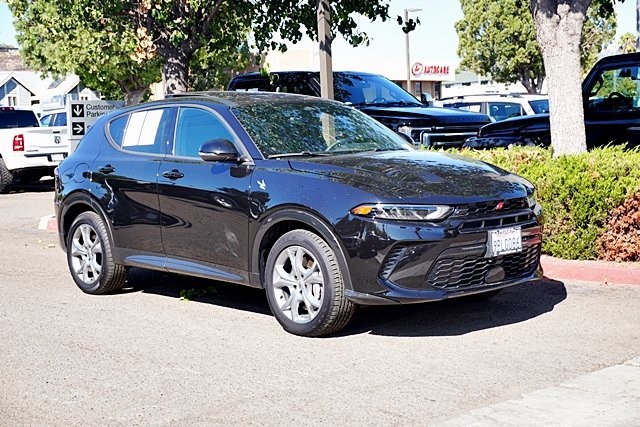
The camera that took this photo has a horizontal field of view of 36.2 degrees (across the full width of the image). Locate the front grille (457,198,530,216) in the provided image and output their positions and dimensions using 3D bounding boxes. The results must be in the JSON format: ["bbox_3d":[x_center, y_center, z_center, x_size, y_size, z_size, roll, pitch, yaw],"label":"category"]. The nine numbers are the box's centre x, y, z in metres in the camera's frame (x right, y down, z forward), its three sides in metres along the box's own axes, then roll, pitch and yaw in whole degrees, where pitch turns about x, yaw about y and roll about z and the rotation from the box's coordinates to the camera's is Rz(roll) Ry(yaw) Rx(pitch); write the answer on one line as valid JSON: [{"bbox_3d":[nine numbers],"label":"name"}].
[{"bbox_3d":[1.081,-0.031,5.996,0.740,0.100,0.110,-5,6,-42],"label":"front grille"}]

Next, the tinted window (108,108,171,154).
[{"bbox_3d":[-1.421,-0.639,7.648,0.070,0.400,0.950,21,-12,-41],"label":"tinted window"}]

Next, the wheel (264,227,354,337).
[{"bbox_3d":[-0.069,0.428,6.136,0.230,0.690,0.690,-5,6,-42],"label":"wheel"}]

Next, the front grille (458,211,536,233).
[{"bbox_3d":[1.139,0.053,6.091,0.800,0.085,0.100,-4,5,-43],"label":"front grille"}]

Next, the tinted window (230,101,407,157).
[{"bbox_3d":[-0.004,-0.615,7.134,1.460,0.100,0.770,-5,37,-42],"label":"tinted window"}]

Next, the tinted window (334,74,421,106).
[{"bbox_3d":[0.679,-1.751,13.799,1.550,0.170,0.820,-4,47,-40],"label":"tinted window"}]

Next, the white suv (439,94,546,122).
[{"bbox_3d":[4.307,-1.557,20.300,1.920,1.760,4.750,-4,5,-42],"label":"white suv"}]

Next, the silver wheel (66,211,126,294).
[{"bbox_3d":[-1.849,0.332,8.169,0.220,0.690,0.690,-4,5,-43],"label":"silver wheel"}]

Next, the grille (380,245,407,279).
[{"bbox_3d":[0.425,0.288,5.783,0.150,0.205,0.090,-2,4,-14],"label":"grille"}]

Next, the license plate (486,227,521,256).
[{"bbox_3d":[1.167,0.176,6.086,0.310,0.155,0.025,-4,5,-43],"label":"license plate"}]

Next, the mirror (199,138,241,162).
[{"bbox_3d":[-0.655,-0.403,6.463,0.250,0.165,0.170,-5,6,-42],"label":"mirror"}]

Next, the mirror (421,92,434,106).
[{"bbox_3d":[1.590,-1.681,14.460,0.220,0.220,0.140,-4,5,-40],"label":"mirror"}]

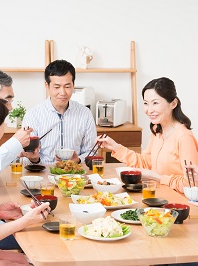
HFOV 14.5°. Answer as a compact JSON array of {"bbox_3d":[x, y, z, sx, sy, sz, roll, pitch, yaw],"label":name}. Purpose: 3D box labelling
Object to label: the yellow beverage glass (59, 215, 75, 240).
[{"bbox_3d":[-0.129,0.391,3.185,0.069,0.087,0.069,2,9,0],"label":"yellow beverage glass"}]

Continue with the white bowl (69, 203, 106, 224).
[{"bbox_3d":[-0.052,0.361,3.434,0.150,0.070,0.145,0,9,-14],"label":"white bowl"}]

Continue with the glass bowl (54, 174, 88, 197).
[{"bbox_3d":[-0.140,0.270,3.925,0.170,0.088,0.170,2,9,0],"label":"glass bowl"}]

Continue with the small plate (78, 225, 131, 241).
[{"bbox_3d":[0.024,0.415,3.169,0.217,0.024,0.217,0,10,0],"label":"small plate"}]

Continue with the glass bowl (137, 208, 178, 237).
[{"bbox_3d":[0.245,0.376,3.204,0.167,0.086,0.167,0,10,0],"label":"glass bowl"}]

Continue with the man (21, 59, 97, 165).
[{"bbox_3d":[-0.225,0.245,4.511,0.490,1.290,0.700,-1,10,-7],"label":"man"}]

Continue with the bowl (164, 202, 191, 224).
[{"bbox_3d":[0.338,0.356,3.370,0.112,0.068,0.112,0,10,0],"label":"bowl"}]

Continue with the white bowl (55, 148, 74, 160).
[{"bbox_3d":[-0.210,0.136,4.790,0.117,0.057,0.117,2,9,0],"label":"white bowl"}]

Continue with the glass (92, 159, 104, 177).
[{"bbox_3d":[-0.003,0.199,4.397,0.069,0.087,0.069,2,9,0],"label":"glass"}]

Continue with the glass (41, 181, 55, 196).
[{"bbox_3d":[-0.244,0.280,3.761,0.069,0.083,0.069,0,10,0],"label":"glass"}]

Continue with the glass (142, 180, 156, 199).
[{"bbox_3d":[0.255,0.285,3.913,0.069,0.087,0.069,2,9,0],"label":"glass"}]

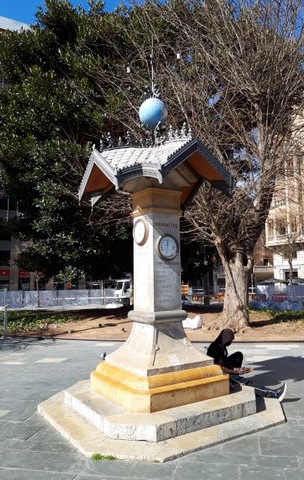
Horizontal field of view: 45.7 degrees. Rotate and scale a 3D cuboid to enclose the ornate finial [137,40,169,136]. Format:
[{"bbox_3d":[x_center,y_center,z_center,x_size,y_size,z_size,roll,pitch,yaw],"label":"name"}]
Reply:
[{"bbox_3d":[0.034,-2.359,5.454,0.424,1.523,0.424,-1,-8,0],"label":"ornate finial"}]

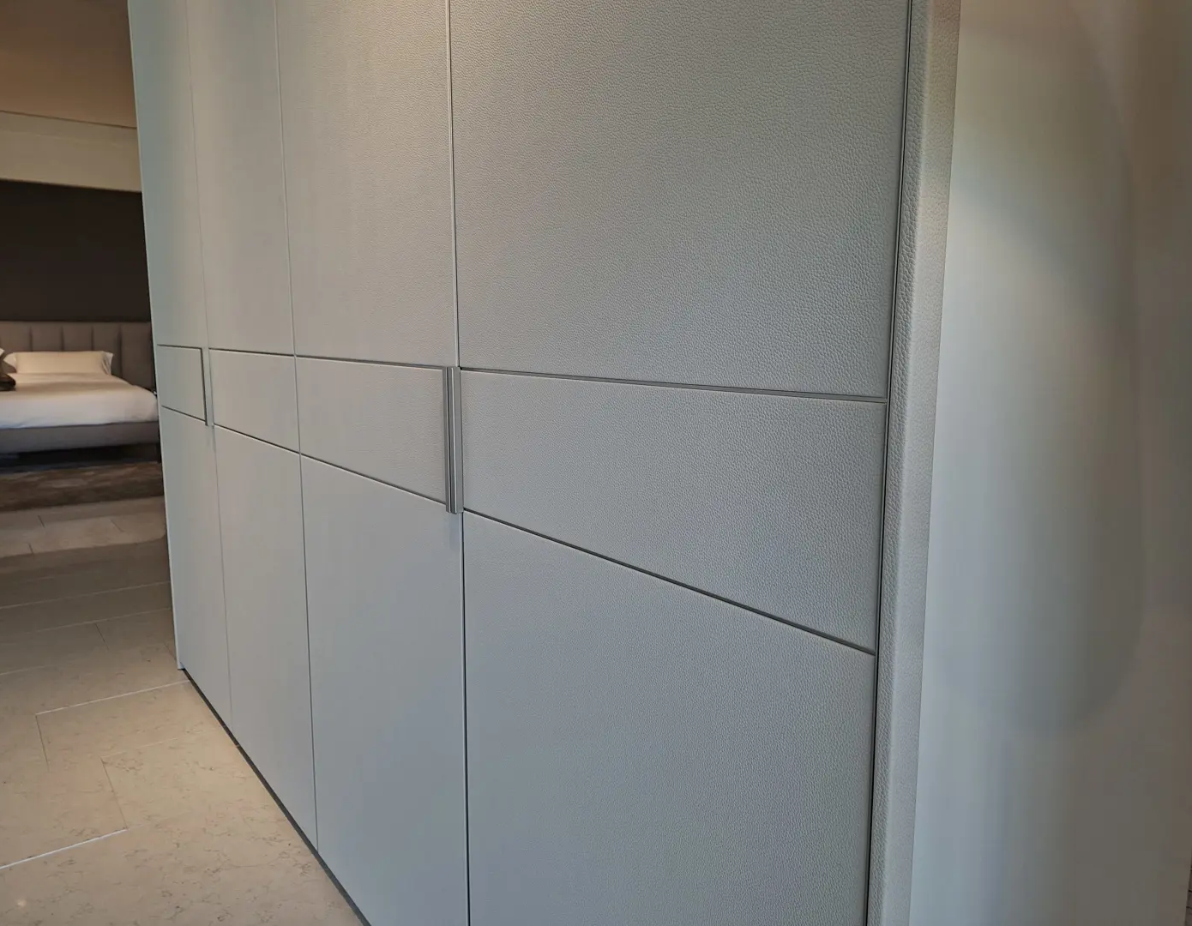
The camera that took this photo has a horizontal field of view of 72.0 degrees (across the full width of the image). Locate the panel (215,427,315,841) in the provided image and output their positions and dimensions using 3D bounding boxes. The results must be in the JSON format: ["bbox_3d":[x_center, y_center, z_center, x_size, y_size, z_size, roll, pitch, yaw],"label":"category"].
[{"bbox_3d":[-0.697,0.322,1.744,0.030,0.762,0.599,-6,11,-38],"label":"panel"}]

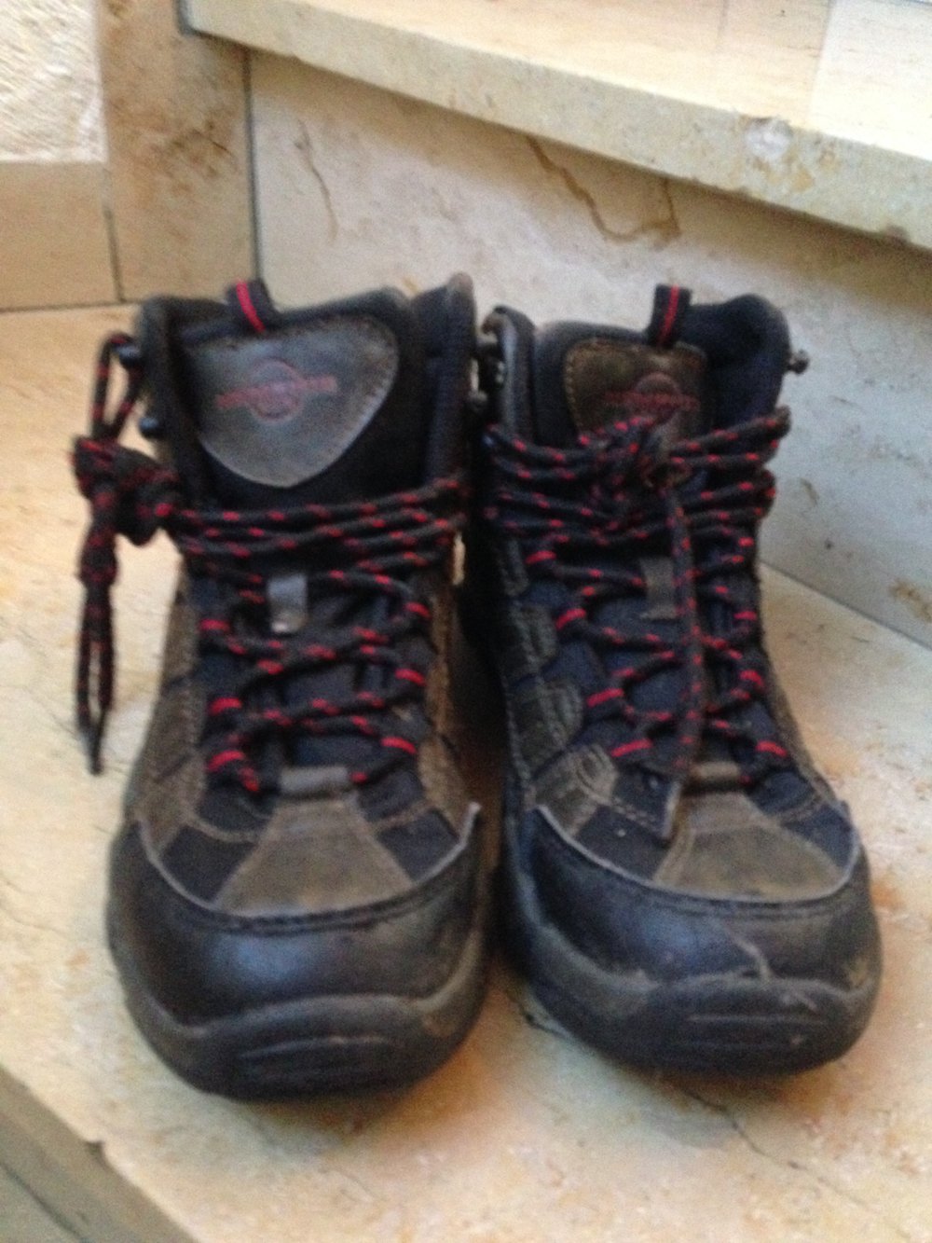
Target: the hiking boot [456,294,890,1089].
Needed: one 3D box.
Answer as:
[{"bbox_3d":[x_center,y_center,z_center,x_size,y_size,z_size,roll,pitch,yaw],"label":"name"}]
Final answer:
[{"bbox_3d":[0.055,-0.019,0.387,0.108,0.157,0.278,-2,34,-8],"label":"hiking boot"}]

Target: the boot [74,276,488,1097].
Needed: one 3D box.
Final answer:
[{"bbox_3d":[-0.046,-0.018,0.376,0.112,0.157,0.278,1,34,-4],"label":"boot"}]

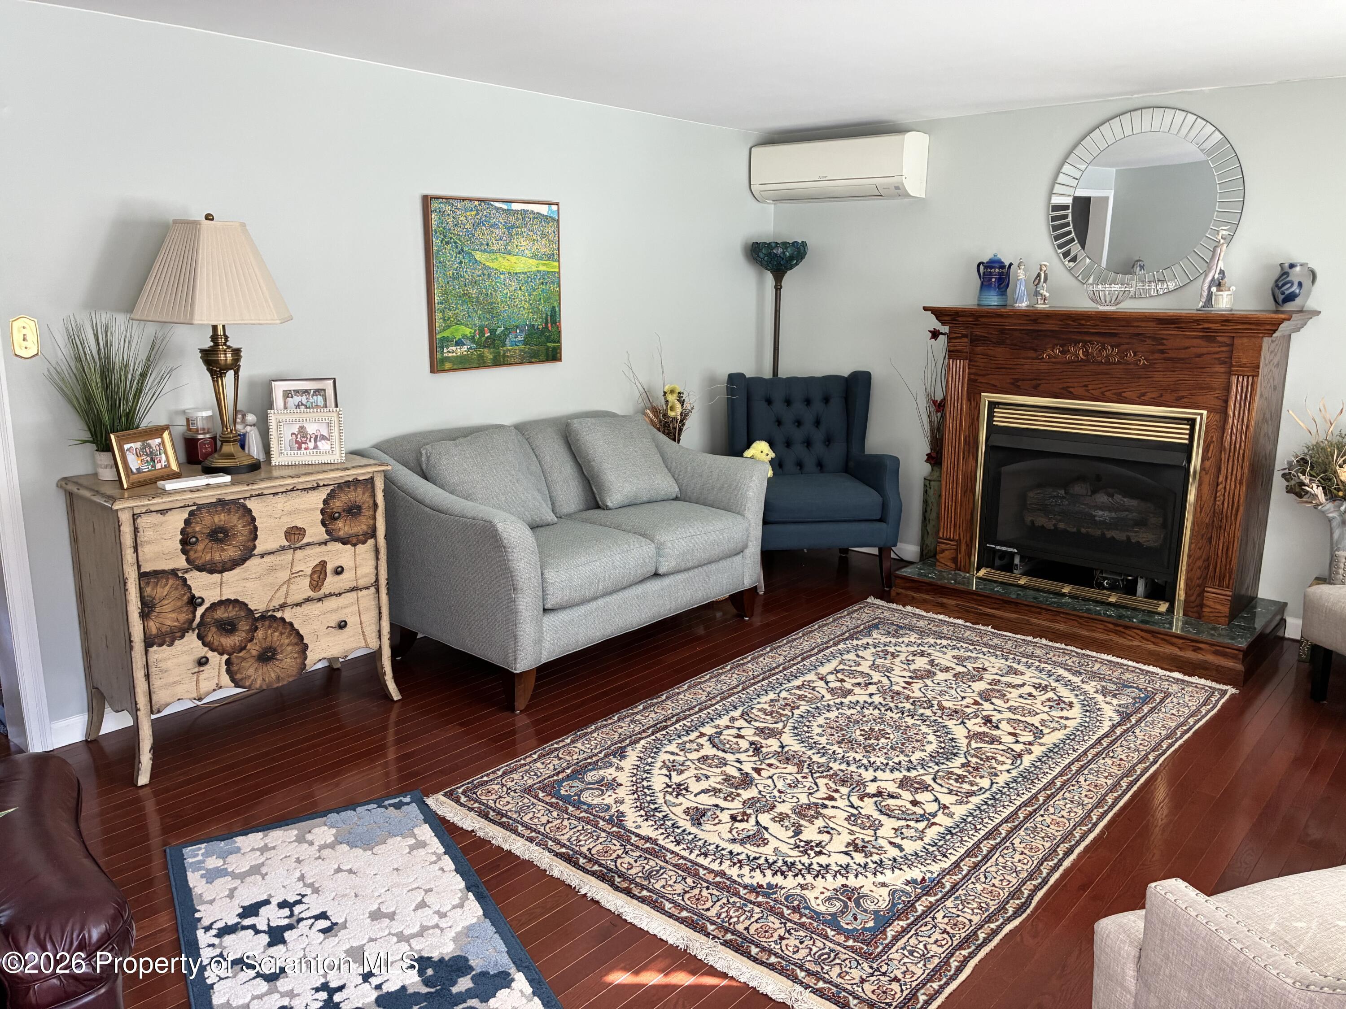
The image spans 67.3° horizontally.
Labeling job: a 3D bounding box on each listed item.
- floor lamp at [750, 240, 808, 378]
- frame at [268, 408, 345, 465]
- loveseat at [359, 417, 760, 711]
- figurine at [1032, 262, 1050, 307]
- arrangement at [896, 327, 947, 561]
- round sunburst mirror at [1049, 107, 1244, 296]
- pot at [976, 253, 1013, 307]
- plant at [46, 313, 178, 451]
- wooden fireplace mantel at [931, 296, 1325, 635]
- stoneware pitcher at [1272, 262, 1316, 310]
[{"bbox_3d":[0.572,-0.594,5.693,0.325,1.706,0.325,11,16,40],"label":"floor lamp"},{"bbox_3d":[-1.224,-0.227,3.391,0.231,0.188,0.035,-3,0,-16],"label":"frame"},{"bbox_3d":[-0.410,0.137,4.261,0.870,0.885,1.570,11,16,40],"label":"loveseat"},{"bbox_3d":[1.700,-1.008,4.656,0.085,0.202,0.075,2,12,9],"label":"figurine"},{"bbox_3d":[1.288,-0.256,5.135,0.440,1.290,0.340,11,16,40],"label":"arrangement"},{"bbox_3d":[2.068,-1.324,4.468,0.810,0.810,0.030,11,16,40],"label":"round sunburst mirror"},{"bbox_3d":[1.474,-1.017,4.592,0.130,0.233,0.168,-10,16,-40],"label":"pot"},{"bbox_3d":[-1.691,-0.351,3.044,0.310,0.446,0.345,11,16,40],"label":"plant"},{"bbox_3d":[1.853,-0.233,4.402,1.440,1.211,0.586,11,16,40],"label":"wooden fireplace mantel"},{"bbox_3d":[2.434,-0.844,3.930,0.162,0.188,0.132,2,13,6],"label":"stoneware pitcher"}]

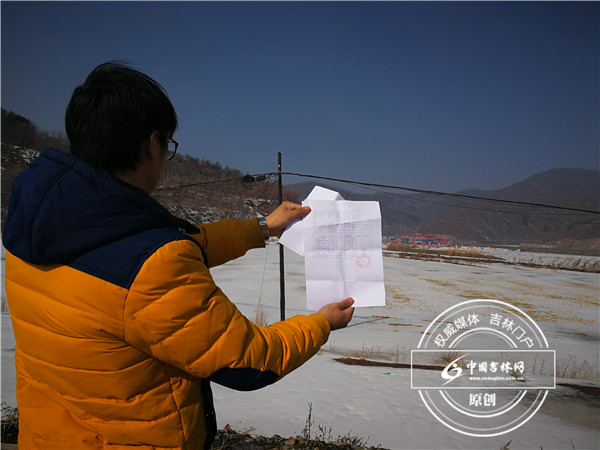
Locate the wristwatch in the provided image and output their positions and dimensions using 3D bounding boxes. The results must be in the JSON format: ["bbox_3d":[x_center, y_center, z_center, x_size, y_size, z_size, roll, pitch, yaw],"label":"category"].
[{"bbox_3d":[-0.100,0.010,1.280,0.035,0.060,0.061,-14,-14,-14],"label":"wristwatch"}]

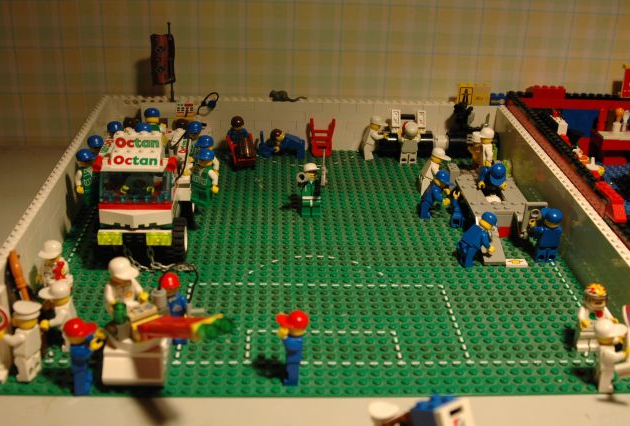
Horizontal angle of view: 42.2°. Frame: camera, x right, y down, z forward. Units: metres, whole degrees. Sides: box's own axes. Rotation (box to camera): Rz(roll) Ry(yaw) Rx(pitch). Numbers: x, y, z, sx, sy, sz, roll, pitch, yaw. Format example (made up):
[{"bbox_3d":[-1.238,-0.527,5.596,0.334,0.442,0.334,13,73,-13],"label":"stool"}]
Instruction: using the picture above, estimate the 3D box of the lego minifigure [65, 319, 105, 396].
[{"bbox_3d":[-0.120,0.075,0.429,0.018,0.042,0.022,-2,25,-10],"label":"lego minifigure"}]

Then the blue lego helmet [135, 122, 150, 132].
[{"bbox_3d":[-0.128,-0.061,0.603,0.011,0.009,0.016,9,26,15],"label":"blue lego helmet"}]

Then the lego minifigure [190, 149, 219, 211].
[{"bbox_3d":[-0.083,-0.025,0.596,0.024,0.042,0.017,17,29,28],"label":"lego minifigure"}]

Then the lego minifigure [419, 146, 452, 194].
[{"bbox_3d":[0.101,-0.032,0.684,0.025,0.040,0.022,-2,25,-9],"label":"lego minifigure"}]

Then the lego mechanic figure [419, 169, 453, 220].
[{"bbox_3d":[0.098,-0.016,0.656,0.027,0.036,0.021,1,24,-3],"label":"lego mechanic figure"}]

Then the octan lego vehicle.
[{"bbox_3d":[-0.122,-0.025,0.591,0.062,0.091,0.128,1,25,-3],"label":"octan lego vehicle"}]

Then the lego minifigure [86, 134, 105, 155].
[{"bbox_3d":[-0.162,-0.039,0.619,0.017,0.042,0.024,12,27,19],"label":"lego minifigure"}]

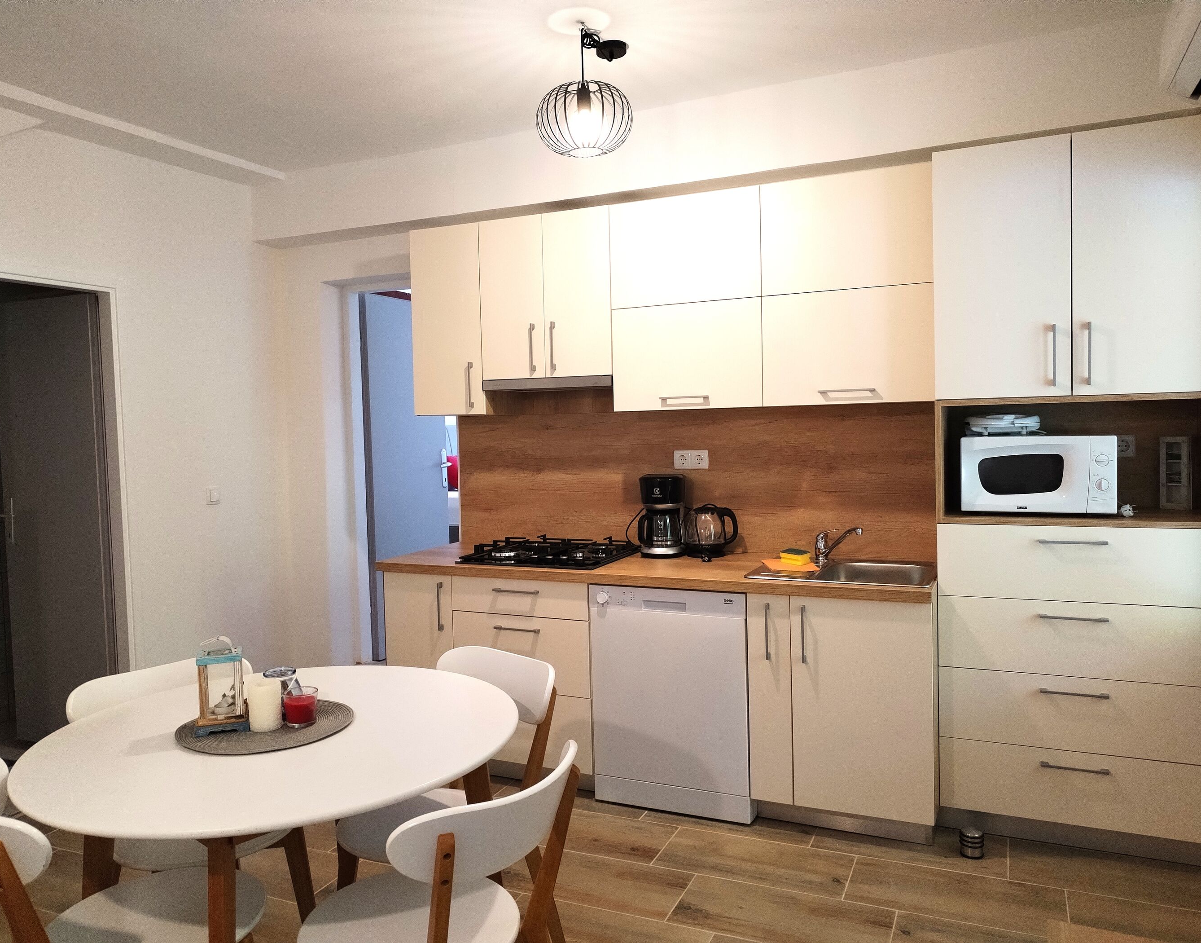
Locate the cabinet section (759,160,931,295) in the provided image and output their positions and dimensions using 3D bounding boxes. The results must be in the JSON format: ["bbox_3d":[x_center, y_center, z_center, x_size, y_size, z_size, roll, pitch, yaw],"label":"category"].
[{"bbox_3d":[0.925,-0.843,3.456,0.592,0.401,0.360,0,3,25],"label":"cabinet section"}]

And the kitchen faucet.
[{"bbox_3d":[0.865,0.275,3.438,0.052,0.145,0.204,-4,3,-37],"label":"kitchen faucet"}]

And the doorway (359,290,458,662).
[{"bbox_3d":[-0.946,0.060,4.660,0.720,1.960,0.200,0,3,24],"label":"doorway"}]

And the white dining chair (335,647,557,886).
[{"bbox_3d":[-0.394,0.890,2.329,0.462,0.784,0.533,1,3,35],"label":"white dining chair"}]

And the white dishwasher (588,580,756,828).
[{"bbox_3d":[0.360,0.809,3.656,0.597,0.816,0.585,0,3,24],"label":"white dishwasher"}]

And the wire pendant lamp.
[{"bbox_3d":[-0.055,-1.149,2.850,0.286,0.375,0.286,-1,3,0],"label":"wire pendant lamp"}]

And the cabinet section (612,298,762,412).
[{"bbox_3d":[0.396,-0.444,3.728,0.599,0.395,0.360,0,3,25],"label":"cabinet section"}]

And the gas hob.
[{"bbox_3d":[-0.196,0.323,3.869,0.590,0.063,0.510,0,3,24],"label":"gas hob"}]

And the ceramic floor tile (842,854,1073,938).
[{"bbox_3d":[1.028,1.232,2.739,0.595,0.010,0.299,0,3,24],"label":"ceramic floor tile"}]

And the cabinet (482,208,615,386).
[{"bbox_3d":[-0.151,-0.714,3.959,0.599,0.651,0.372,0,3,25],"label":"cabinet"}]

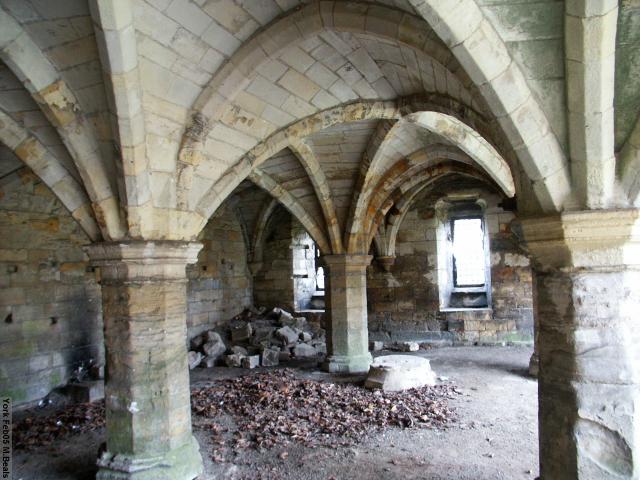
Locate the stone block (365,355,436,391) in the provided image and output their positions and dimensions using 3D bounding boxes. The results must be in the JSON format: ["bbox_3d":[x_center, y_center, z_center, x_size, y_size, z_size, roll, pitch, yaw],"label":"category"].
[{"bbox_3d":[1.050,1.757,6.834,0.860,0.270,0.820,0,-3,-25],"label":"stone block"}]

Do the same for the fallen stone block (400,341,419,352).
[{"bbox_3d":[1.635,1.925,9.408,0.310,0.190,0.250,-2,-3,15],"label":"fallen stone block"}]

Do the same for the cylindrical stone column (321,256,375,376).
[{"bbox_3d":[0.416,1.092,8.012,0.810,1.760,0.810,-3,-3,21],"label":"cylindrical stone column"}]

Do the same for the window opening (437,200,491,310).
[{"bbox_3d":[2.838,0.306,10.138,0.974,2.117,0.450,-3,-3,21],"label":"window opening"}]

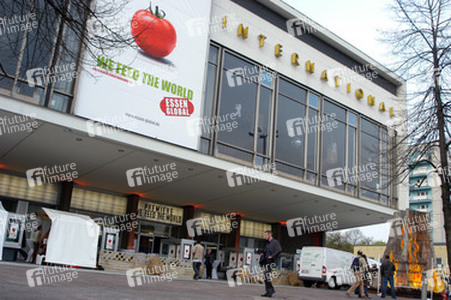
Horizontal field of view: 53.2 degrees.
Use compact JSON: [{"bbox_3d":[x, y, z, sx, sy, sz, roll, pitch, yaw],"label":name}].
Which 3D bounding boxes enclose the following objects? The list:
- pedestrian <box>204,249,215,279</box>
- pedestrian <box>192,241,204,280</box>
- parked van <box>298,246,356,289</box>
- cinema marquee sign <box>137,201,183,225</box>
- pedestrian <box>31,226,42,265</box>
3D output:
[{"bbox_3d":[-0.940,6.785,26.800,0.560,1.700,0.400,2,-16,9],"label":"pedestrian"},{"bbox_3d":[-1.237,5.026,20.500,0.540,1.720,0.480,5,-16,-2],"label":"pedestrian"},{"bbox_3d":[7.090,7.880,29.750,1.950,2.450,5.200,-10,-21,41],"label":"parked van"},{"bbox_3d":[-4.216,4.000,28.654,3.600,1.150,0.220,17,-20,-38],"label":"cinema marquee sign"},{"bbox_3d":[-8.420,4.170,19.980,0.500,1.680,0.400,-1,-17,18],"label":"pedestrian"}]

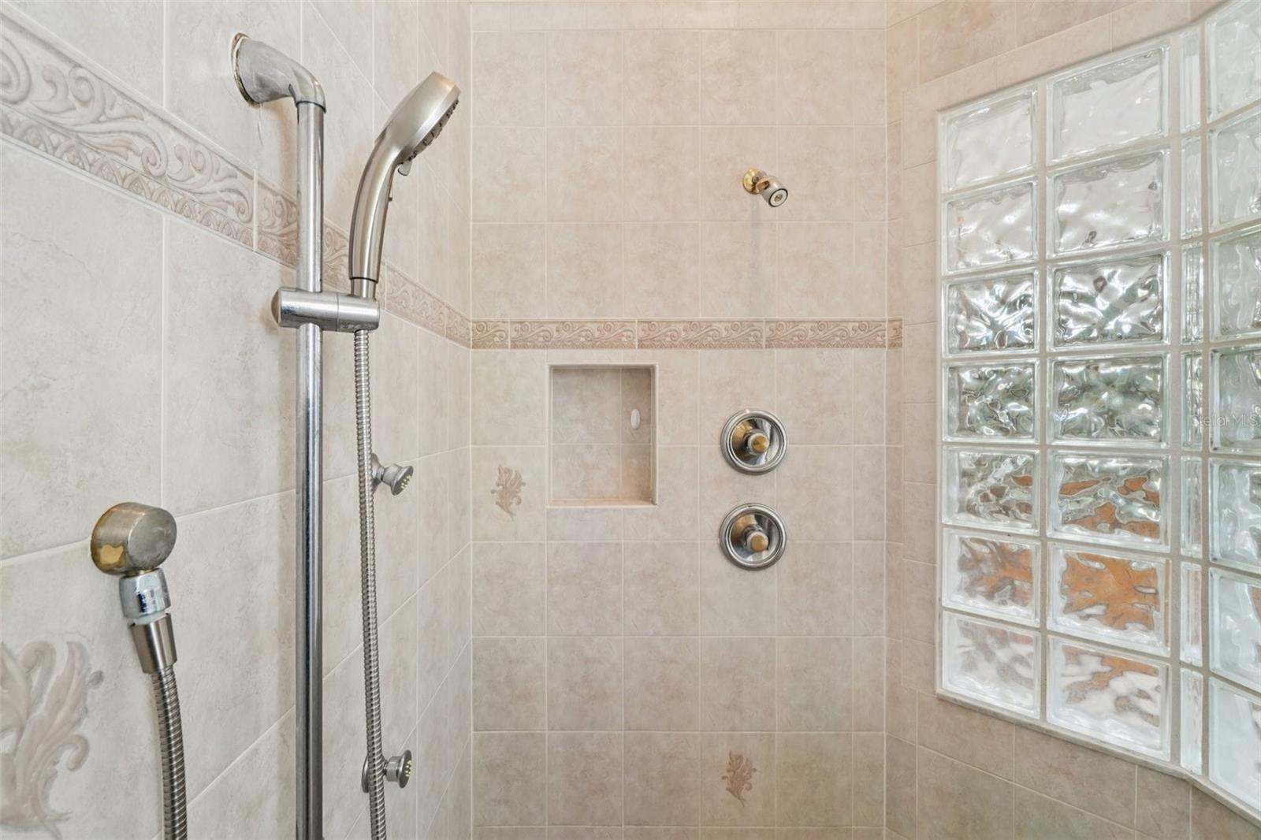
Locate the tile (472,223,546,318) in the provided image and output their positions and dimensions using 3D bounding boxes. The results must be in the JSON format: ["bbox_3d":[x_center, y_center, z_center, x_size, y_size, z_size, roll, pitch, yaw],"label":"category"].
[{"bbox_3d":[-0.322,-0.394,1.392,0.198,0.249,0.010,0,1,0],"label":"tile"}]

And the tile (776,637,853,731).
[{"bbox_3d":[0.486,0.697,1.387,0.200,0.249,0.010,0,0,0],"label":"tile"}]

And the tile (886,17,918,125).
[{"bbox_3d":[0.705,-0.897,1.355,0.071,0.249,0.010,1,1,42],"label":"tile"}]

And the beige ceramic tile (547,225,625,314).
[{"bbox_3d":[-0.120,-0.394,1.391,0.201,0.249,0.010,0,1,0],"label":"beige ceramic tile"}]

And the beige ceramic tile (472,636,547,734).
[{"bbox_3d":[-0.318,0.697,1.387,0.193,0.249,0.010,0,0,0],"label":"beige ceramic tile"}]

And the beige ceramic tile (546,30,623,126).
[{"bbox_3d":[-0.120,-0.898,1.384,0.201,0.248,0.010,0,1,0],"label":"beige ceramic tile"}]

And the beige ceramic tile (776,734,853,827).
[{"bbox_3d":[0.490,0.953,1.393,0.200,0.250,0.009,0,0,0],"label":"beige ceramic tile"}]

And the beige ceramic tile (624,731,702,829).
[{"bbox_3d":[0.082,0.962,1.409,0.203,0.254,0.010,0,1,0],"label":"beige ceramic tile"}]

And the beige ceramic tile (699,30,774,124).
[{"bbox_3d":[0.286,-0.901,1.389,0.200,0.250,0.010,0,0,0],"label":"beige ceramic tile"}]

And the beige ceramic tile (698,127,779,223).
[{"bbox_3d":[0.285,-0.646,1.388,0.200,0.250,0.009,0,0,0],"label":"beige ceramic tile"}]

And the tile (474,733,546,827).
[{"bbox_3d":[-0.318,0.947,1.387,0.193,0.248,0.010,0,0,0],"label":"tile"}]

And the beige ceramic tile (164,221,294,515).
[{"bbox_3d":[-0.395,-0.045,0.531,0.010,0.253,0.193,0,1,-2],"label":"beige ceramic tile"}]

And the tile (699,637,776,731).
[{"bbox_3d":[0.284,0.697,1.387,0.200,0.249,0.010,0,0,0],"label":"tile"}]

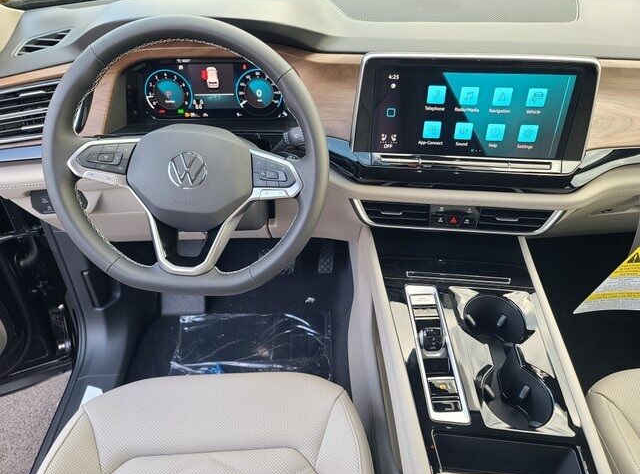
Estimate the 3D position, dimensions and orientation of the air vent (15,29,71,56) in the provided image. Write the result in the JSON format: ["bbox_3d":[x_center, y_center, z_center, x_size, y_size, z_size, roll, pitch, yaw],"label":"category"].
[{"bbox_3d":[-0.499,-0.347,0.840,0.115,0.025,0.036,-32,82,-12],"label":"air vent"}]

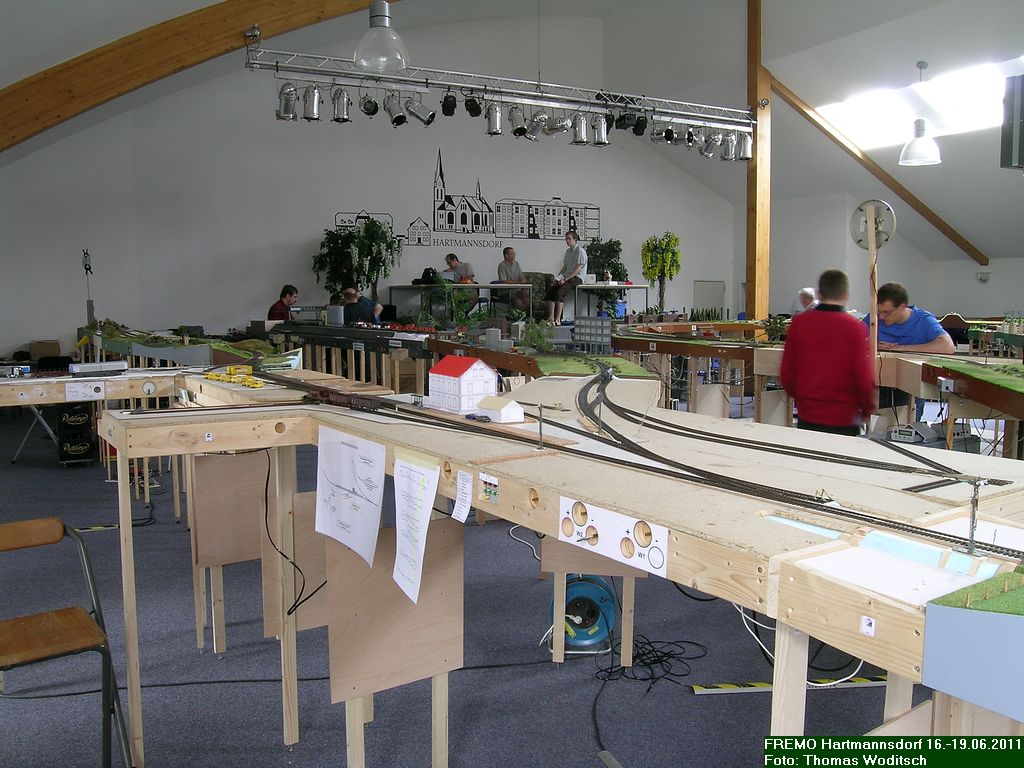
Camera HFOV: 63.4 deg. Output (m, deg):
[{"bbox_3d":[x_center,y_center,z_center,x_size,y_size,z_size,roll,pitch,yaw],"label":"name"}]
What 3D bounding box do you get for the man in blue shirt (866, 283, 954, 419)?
[{"bbox_3d":[2.694,0.142,5.637,0.660,1.640,0.550,3,7,25],"label":"man in blue shirt"}]

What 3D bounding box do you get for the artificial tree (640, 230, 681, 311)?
[{"bbox_3d":[2.653,-1.885,14.800,0.680,1.700,0.680,1,6,0],"label":"artificial tree"}]

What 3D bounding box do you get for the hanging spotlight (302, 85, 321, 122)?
[{"bbox_3d":[-2.535,-3.568,10.500,0.220,0.410,0.220,-3,6,-23],"label":"hanging spotlight"}]

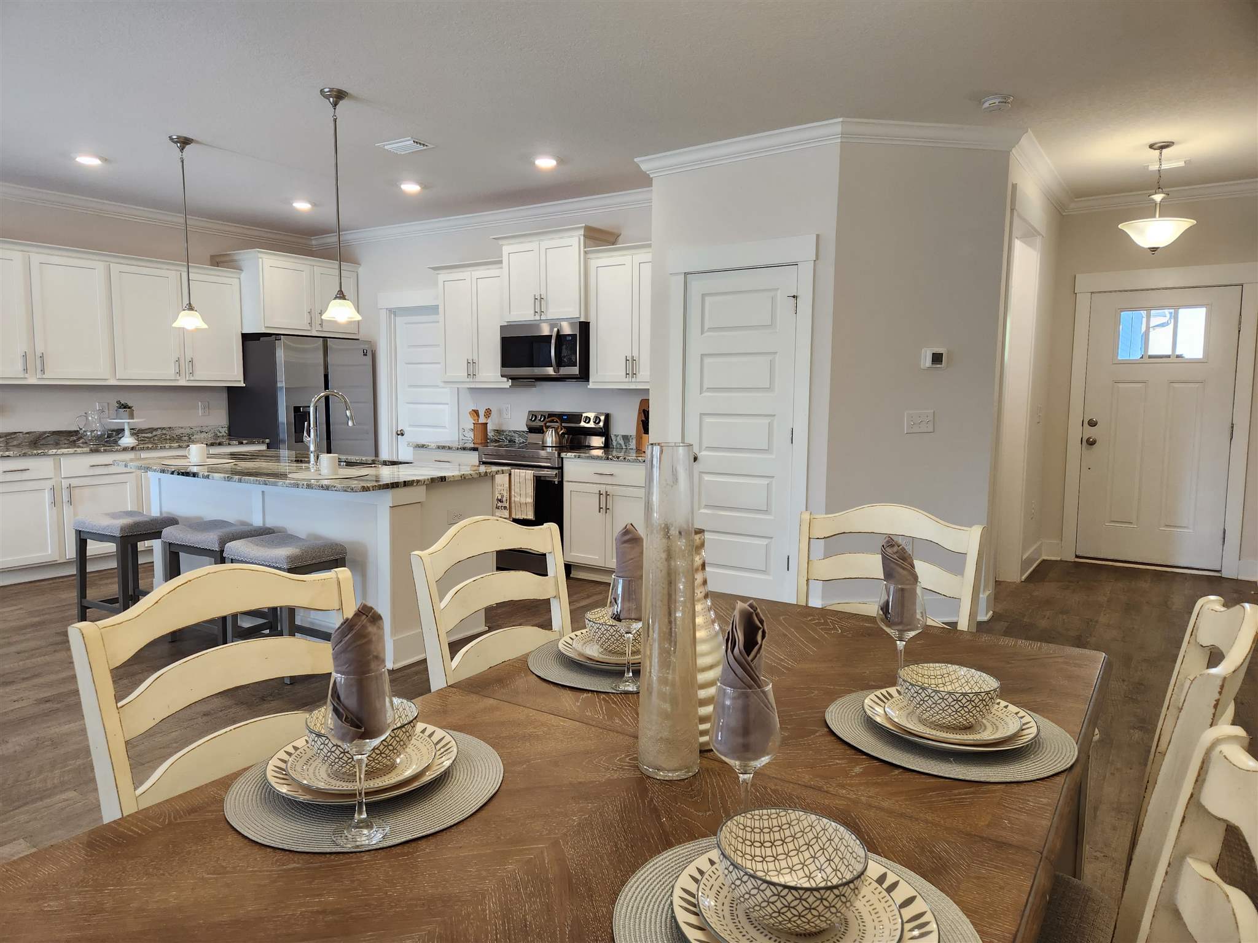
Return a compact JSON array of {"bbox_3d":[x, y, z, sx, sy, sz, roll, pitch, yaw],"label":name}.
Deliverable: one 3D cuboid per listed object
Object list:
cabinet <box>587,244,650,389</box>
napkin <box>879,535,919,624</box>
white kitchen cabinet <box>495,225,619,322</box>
[{"bbox_3d":[0.095,-1.082,5.921,0.770,0.980,0.370,4,7,33],"label":"cabinet"},{"bbox_3d":[0.495,0.207,1.535,0.066,0.170,0.060,1,6,10],"label":"napkin"},{"bbox_3d":[-0.543,-1.420,6.189,0.870,0.635,0.440,4,7,34],"label":"white kitchen cabinet"}]

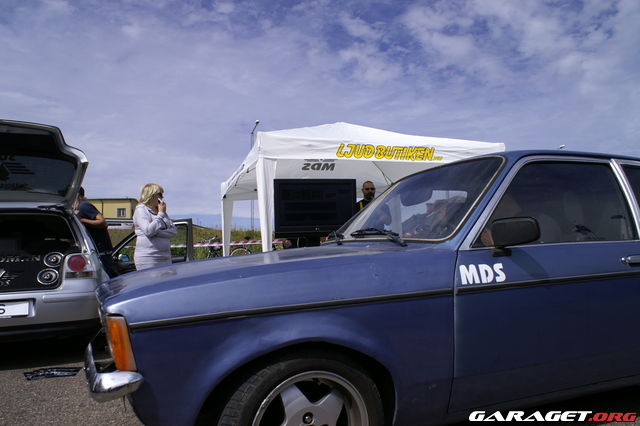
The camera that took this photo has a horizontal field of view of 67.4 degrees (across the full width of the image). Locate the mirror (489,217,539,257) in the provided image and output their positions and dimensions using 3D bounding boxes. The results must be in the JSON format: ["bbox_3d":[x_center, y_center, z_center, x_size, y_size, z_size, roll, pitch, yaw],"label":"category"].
[{"bbox_3d":[0.787,0.095,1.932,0.095,0.150,0.190,-2,-3,-20],"label":"mirror"}]

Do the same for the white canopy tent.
[{"bbox_3d":[0.289,-0.005,7.229,3.050,2.950,3.200,0,-5,-16],"label":"white canopy tent"}]

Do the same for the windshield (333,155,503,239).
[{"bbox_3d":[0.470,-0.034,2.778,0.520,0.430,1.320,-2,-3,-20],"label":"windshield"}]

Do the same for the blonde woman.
[{"bbox_3d":[-1.771,0.517,5.129,0.440,1.680,0.480,-3,-5,18],"label":"blonde woman"}]

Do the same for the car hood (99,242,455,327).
[{"bbox_3d":[-0.334,0.288,2.459,1.280,0.260,1.480,-2,-3,-20],"label":"car hood"}]

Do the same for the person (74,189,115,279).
[{"bbox_3d":[-2.503,0.568,5.327,0.500,1.740,0.500,-3,-5,11],"label":"person"}]

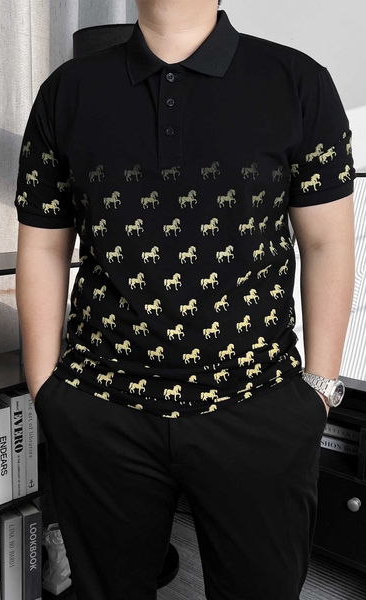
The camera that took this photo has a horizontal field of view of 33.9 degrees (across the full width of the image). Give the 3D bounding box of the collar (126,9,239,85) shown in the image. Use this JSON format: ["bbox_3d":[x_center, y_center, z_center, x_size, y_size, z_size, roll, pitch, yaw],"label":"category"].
[{"bbox_3d":[-0.001,-0.399,0.930,0.175,0.130,0.170,3,12,7],"label":"collar"}]

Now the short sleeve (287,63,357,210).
[{"bbox_3d":[0.223,-0.265,0.975,0.113,0.210,0.150,-2,12,8],"label":"short sleeve"}]

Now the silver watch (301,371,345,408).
[{"bbox_3d":[0.234,0.152,1.021,0.064,0.043,0.068,10,-8,43],"label":"silver watch"}]

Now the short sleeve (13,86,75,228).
[{"bbox_3d":[-0.222,-0.233,0.975,0.110,0.215,0.150,5,12,6],"label":"short sleeve"}]

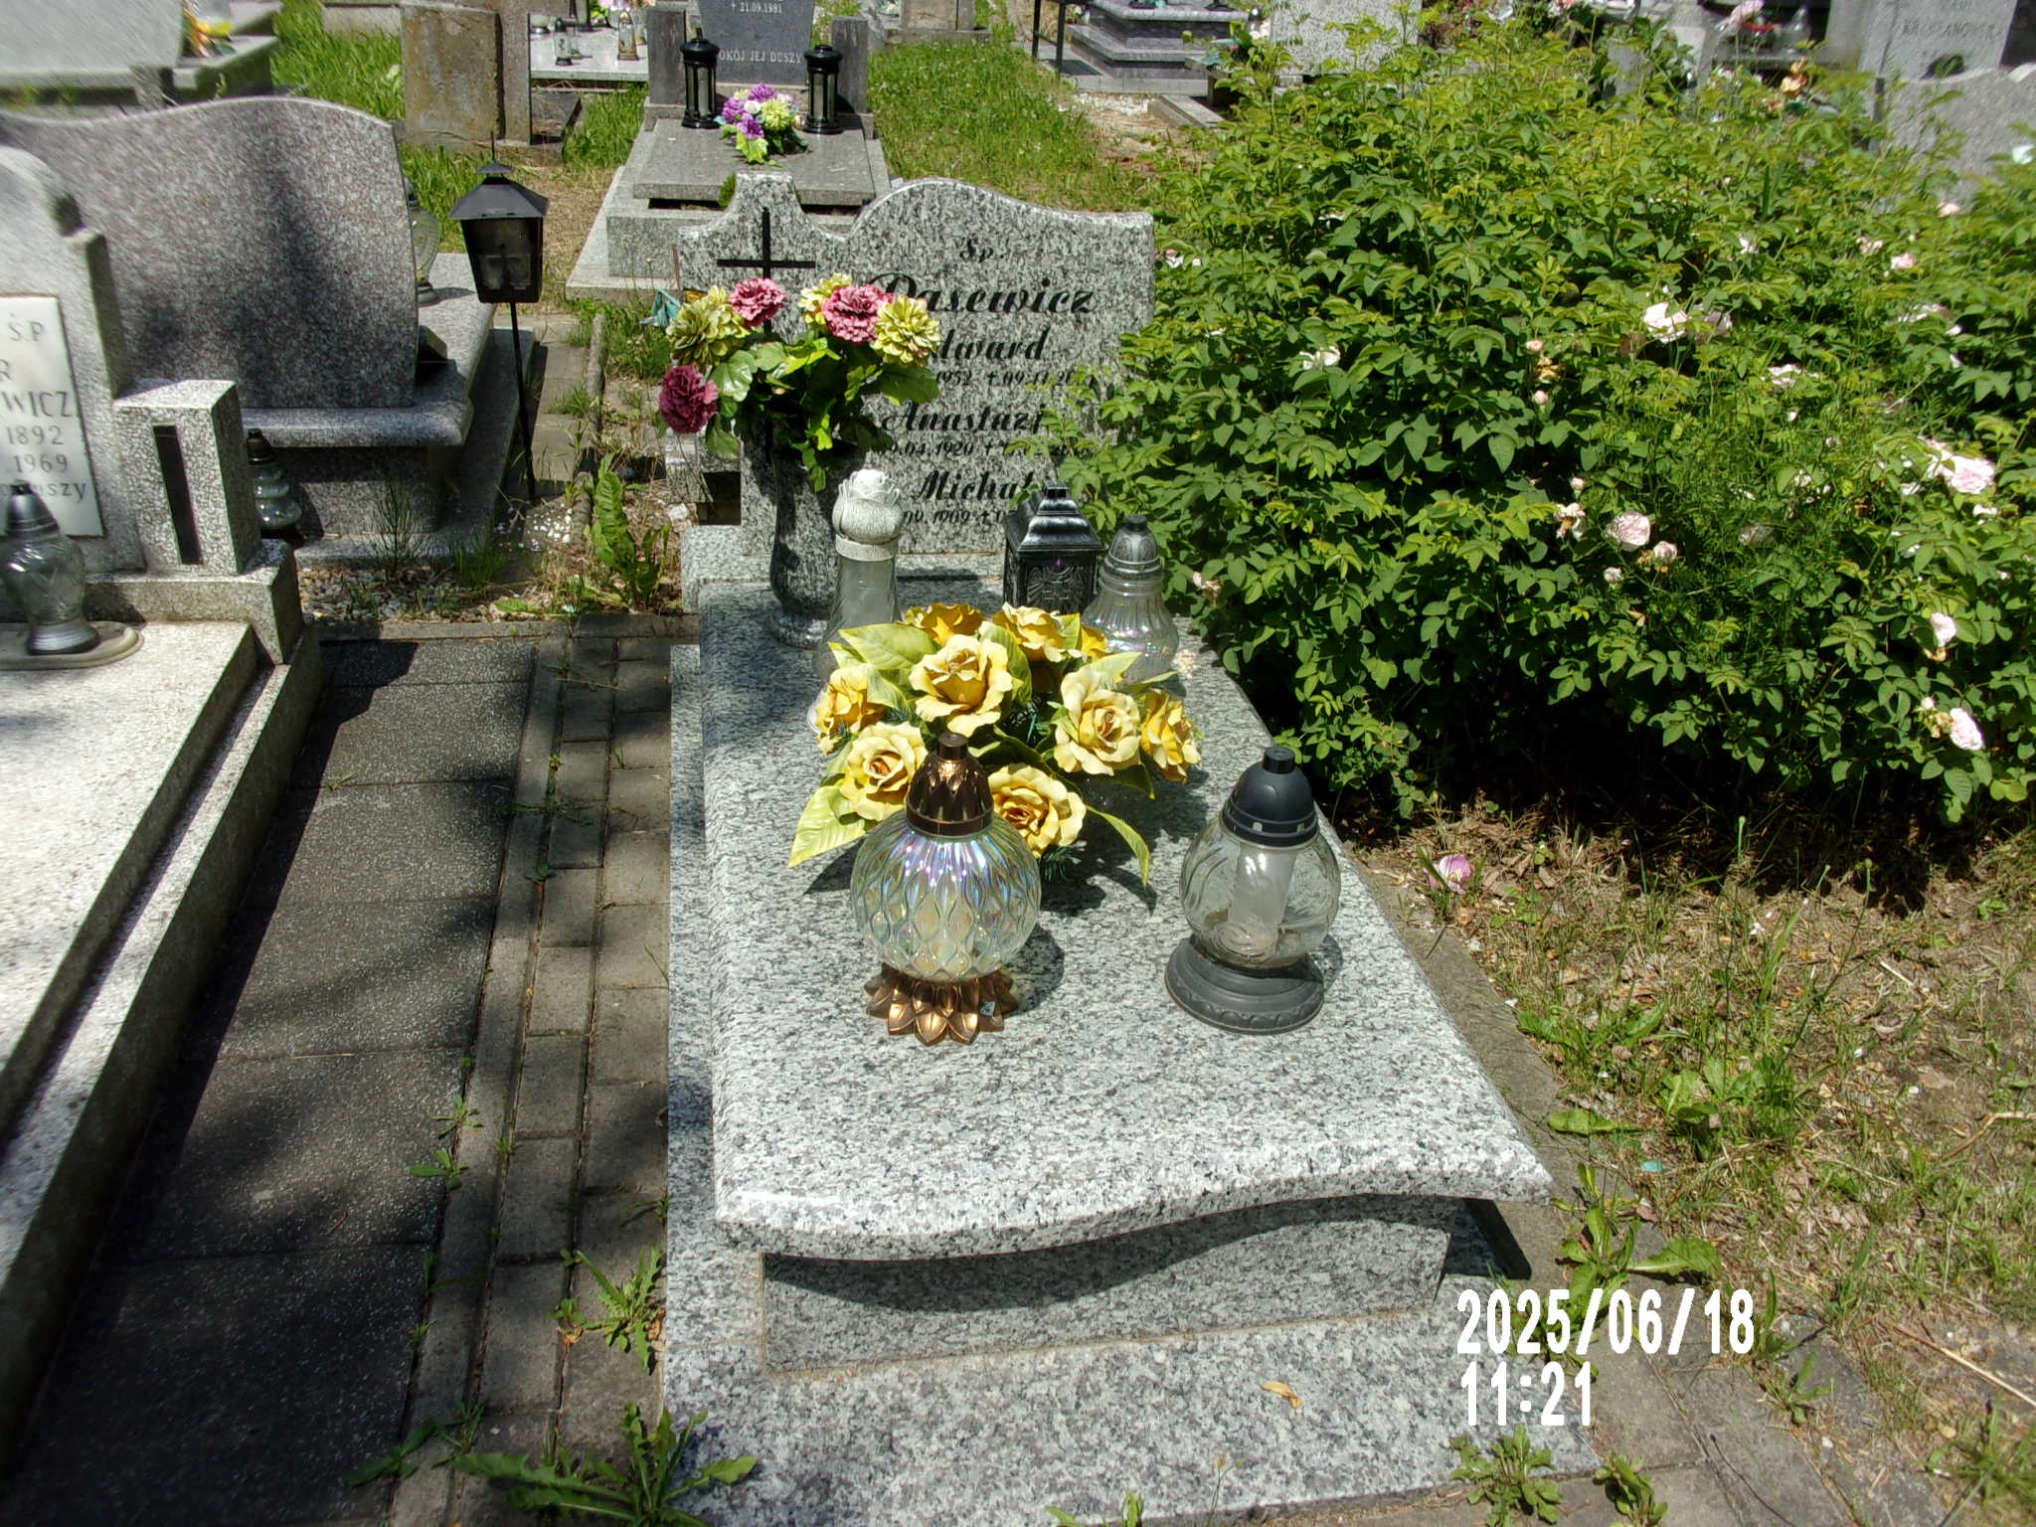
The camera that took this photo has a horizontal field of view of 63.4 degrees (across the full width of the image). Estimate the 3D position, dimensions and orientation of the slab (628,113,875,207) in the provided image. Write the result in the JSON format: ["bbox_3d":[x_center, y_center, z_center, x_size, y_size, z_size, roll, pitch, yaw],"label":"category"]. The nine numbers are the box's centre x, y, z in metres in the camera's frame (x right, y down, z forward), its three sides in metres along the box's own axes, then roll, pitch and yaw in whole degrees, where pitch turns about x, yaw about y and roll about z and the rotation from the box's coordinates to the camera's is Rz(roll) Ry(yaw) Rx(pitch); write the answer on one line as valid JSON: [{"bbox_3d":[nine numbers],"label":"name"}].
[{"bbox_3d":[-0.994,-2.319,6.321,0.830,0.050,1.380,-1,30,-8],"label":"slab"}]

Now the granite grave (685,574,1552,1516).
[{"bbox_3d":[-0.026,0.141,2.374,0.940,0.280,1.960,-2,30,-10],"label":"granite grave"}]

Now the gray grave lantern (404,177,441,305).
[{"bbox_3d":[-1.509,-1.306,4.036,0.185,0.305,0.185,-2,30,-10],"label":"gray grave lantern"}]

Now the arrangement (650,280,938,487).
[{"bbox_3d":[-0.324,-0.559,2.453,0.430,0.320,0.320,-2,30,-10],"label":"arrangement"}]

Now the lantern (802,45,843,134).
[{"bbox_3d":[-0.797,-2.760,6.725,0.160,0.320,0.160,-2,30,-10],"label":"lantern"}]

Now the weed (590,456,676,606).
[{"bbox_3d":[-0.773,-0.465,3.300,0.175,0.320,0.200,-2,30,-10],"label":"weed"}]

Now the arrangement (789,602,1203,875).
[{"bbox_3d":[-0.030,-0.039,2.056,0.510,0.260,0.440,-2,31,-11],"label":"arrangement"}]

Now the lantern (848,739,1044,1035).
[{"bbox_3d":[-0.074,0.118,1.788,0.212,0.335,0.212,-2,30,-10],"label":"lantern"}]

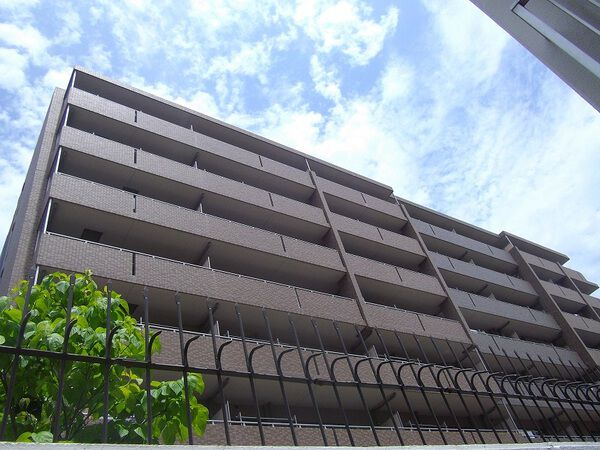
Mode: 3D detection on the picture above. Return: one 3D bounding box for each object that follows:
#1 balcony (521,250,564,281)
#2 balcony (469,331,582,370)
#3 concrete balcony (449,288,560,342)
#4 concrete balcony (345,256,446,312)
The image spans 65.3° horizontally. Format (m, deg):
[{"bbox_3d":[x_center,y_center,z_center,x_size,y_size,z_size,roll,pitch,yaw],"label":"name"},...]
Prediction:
[{"bbox_3d":[19.570,3.718,38.862,5.940,1.351,1.550,16,-52,-31],"label":"balcony"},{"bbox_3d":[13.292,7.968,28.125,10.989,1.351,1.450,16,-52,-31],"label":"balcony"},{"bbox_3d":[12.815,5.920,30.232,11.494,1.351,1.450,16,-52,-31],"label":"concrete balcony"},{"bbox_3d":[4.811,3.256,24.915,6.831,1.351,1.650,16,-52,-31],"label":"concrete balcony"}]

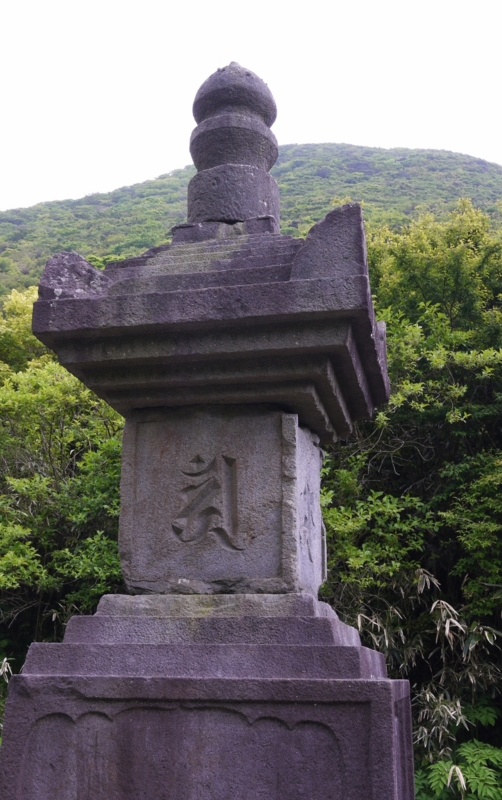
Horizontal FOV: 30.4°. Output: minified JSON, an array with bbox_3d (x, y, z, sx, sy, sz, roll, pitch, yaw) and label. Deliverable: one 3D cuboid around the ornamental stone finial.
[{"bbox_3d":[-0.076,-1.071,3.984,0.394,0.875,0.394,0,-16,0],"label":"ornamental stone finial"}]

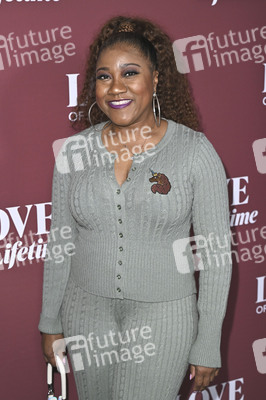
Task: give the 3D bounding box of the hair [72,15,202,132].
[{"bbox_3d":[0.012,-0.315,1.770,0.330,0.335,0.260,4,15,16],"label":"hair"}]

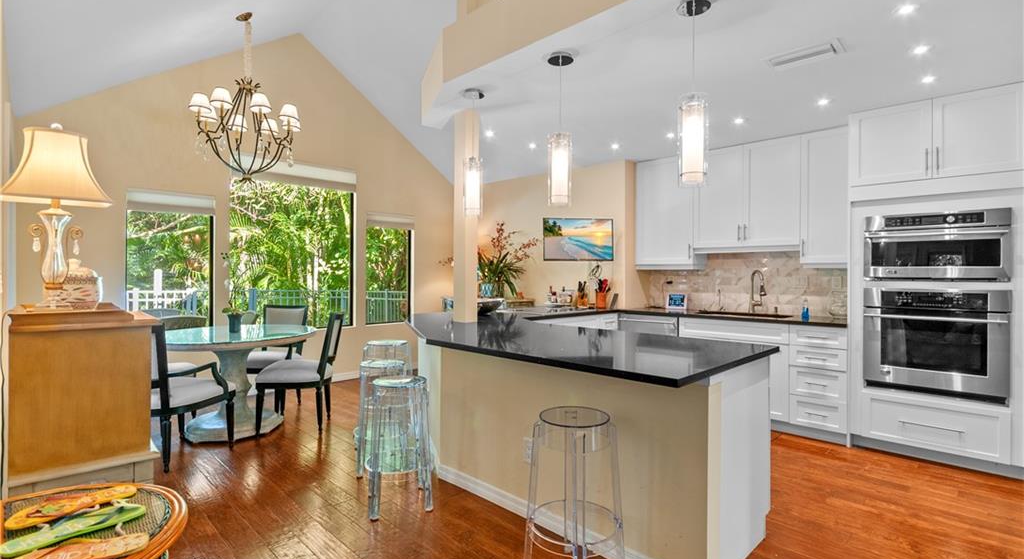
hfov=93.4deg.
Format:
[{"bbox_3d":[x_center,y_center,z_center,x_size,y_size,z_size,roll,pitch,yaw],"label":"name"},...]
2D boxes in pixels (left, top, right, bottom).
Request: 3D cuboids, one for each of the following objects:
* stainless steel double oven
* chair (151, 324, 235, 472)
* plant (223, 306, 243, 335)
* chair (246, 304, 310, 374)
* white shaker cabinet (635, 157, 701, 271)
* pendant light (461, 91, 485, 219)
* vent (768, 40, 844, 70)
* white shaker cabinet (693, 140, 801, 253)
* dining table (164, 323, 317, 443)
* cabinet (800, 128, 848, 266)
[{"bbox_3d":[3.013,0.170,3.436,0.741,1.233,0.580,1,0,45],"label":"stainless steel double oven"},{"bbox_3d":[-2.360,0.750,3.387,0.580,0.950,0.547,0,0,23],"label":"chair"},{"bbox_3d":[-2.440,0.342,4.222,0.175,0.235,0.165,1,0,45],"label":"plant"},{"bbox_3d":[-2.291,0.732,4.502,0.550,0.940,0.610,0,0,9],"label":"chair"},{"bbox_3d":[1.657,-0.666,5.021,0.609,1.119,0.340,1,0,45],"label":"white shaker cabinet"},{"bbox_3d":[-0.255,-0.829,3.204,0.145,0.816,0.145,0,0,0],"label":"pendant light"},{"bbox_3d":[1.600,-1.210,2.651,0.365,0.030,0.225,1,0,45],"label":"vent"},{"bbox_3d":[2.211,-0.730,4.477,0.905,0.965,0.330,1,0,44],"label":"white shaker cabinet"},{"bbox_3d":[-2.287,0.821,3.928,1.300,0.765,1.300,1,0,44],"label":"dining table"},{"bbox_3d":[2.675,-0.650,4.026,0.385,1.115,0.330,1,0,44],"label":"cabinet"}]

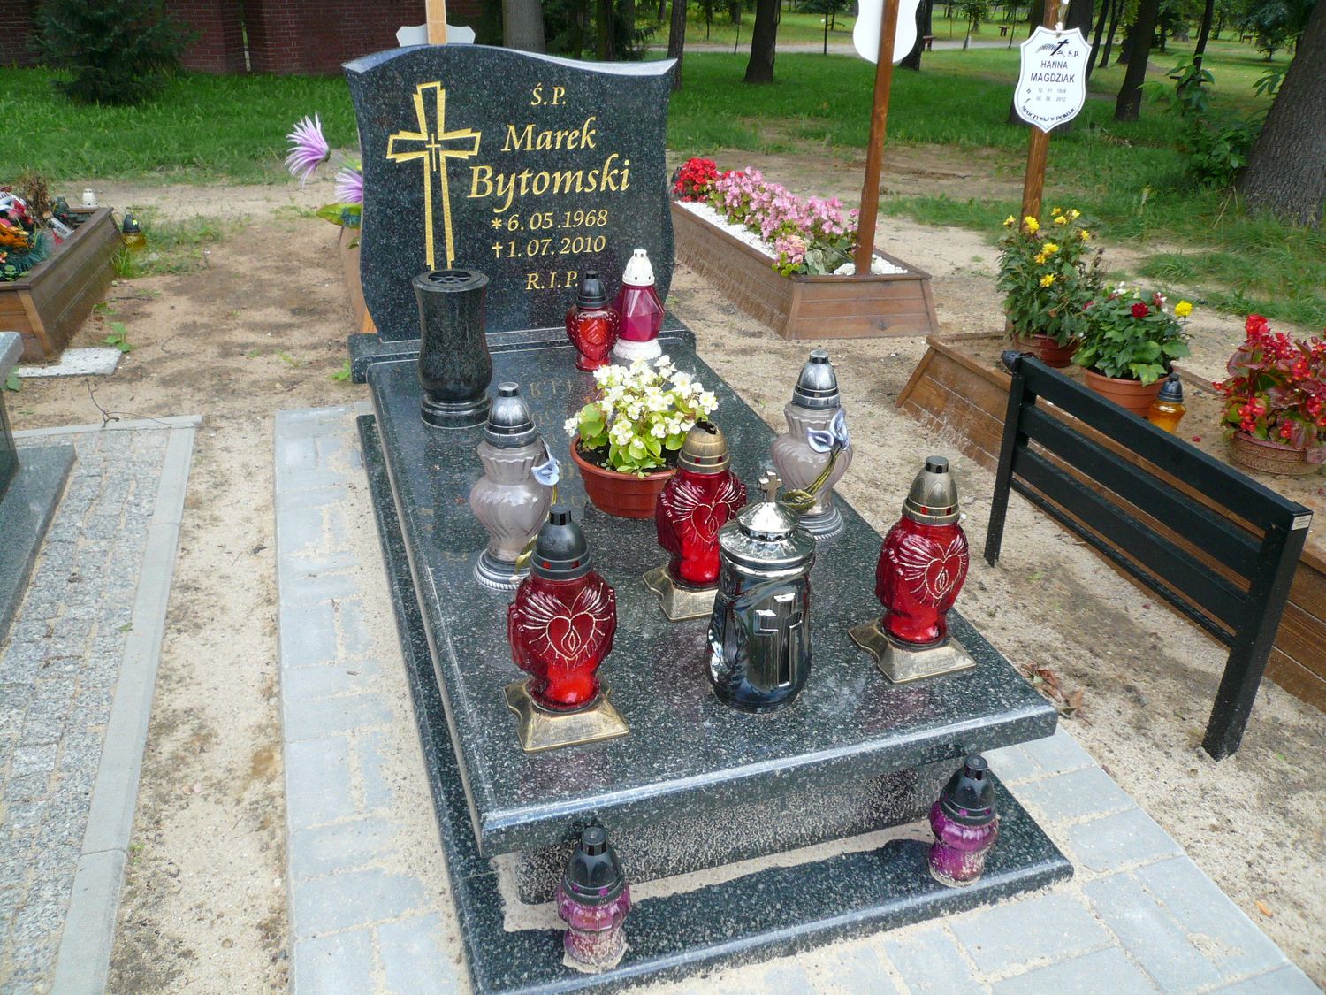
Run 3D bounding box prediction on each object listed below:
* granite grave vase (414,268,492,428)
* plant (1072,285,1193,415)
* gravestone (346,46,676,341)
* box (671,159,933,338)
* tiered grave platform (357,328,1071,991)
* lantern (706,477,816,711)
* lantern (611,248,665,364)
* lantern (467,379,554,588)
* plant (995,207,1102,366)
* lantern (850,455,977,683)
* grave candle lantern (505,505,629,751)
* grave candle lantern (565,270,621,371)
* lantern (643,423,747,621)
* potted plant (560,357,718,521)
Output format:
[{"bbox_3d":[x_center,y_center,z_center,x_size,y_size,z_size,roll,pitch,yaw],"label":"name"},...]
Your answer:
[{"bbox_3d":[-0.452,-0.317,2.302,0.160,0.300,0.160,-7,28,-17],"label":"granite grave vase"},{"bbox_3d":[1.162,-0.358,2.647,0.300,0.311,0.280,12,28,18],"label":"plant"},{"bbox_3d":[-0.345,-0.744,2.644,0.800,0.678,0.075,-7,28,-17],"label":"gravestone"},{"bbox_3d":[0.451,-1.053,4.348,0.560,0.320,1.580,-6,28,-15],"label":"box"},{"bbox_3d":[-0.102,0.066,2.148,0.860,0.280,1.880,-7,28,-17],"label":"tiered grave platform"},{"bbox_3d":[0.143,0.120,1.447,0.147,0.337,0.145,2,27,-1],"label":"lantern"},{"bbox_3d":[-0.057,-0.479,2.641,0.130,0.265,0.120,-7,28,-17],"label":"lantern"},{"bbox_3d":[-0.246,-0.023,1.710,0.138,0.327,0.136,2,27,-1],"label":"lantern"},{"bbox_3d":[1.092,-0.580,2.971,0.290,0.409,0.280,11,28,17],"label":"plant"},{"bbox_3d":[0.383,0.089,1.553,0.146,0.313,0.146,-8,29,-20],"label":"lantern"},{"bbox_3d":[-0.127,0.147,1.382,0.142,0.315,0.138,-7,28,-17],"label":"grave candle lantern"},{"bbox_3d":[-0.167,-0.431,2.579,0.137,0.229,0.105,-3,27,-11],"label":"grave candle lantern"},{"bbox_3d":[0.064,0.023,1.683,0.146,0.291,0.146,-8,29,-19],"label":"lantern"},{"bbox_3d":[-0.040,-0.112,1.984,0.275,0.250,0.265,2,27,-1],"label":"potted plant"}]

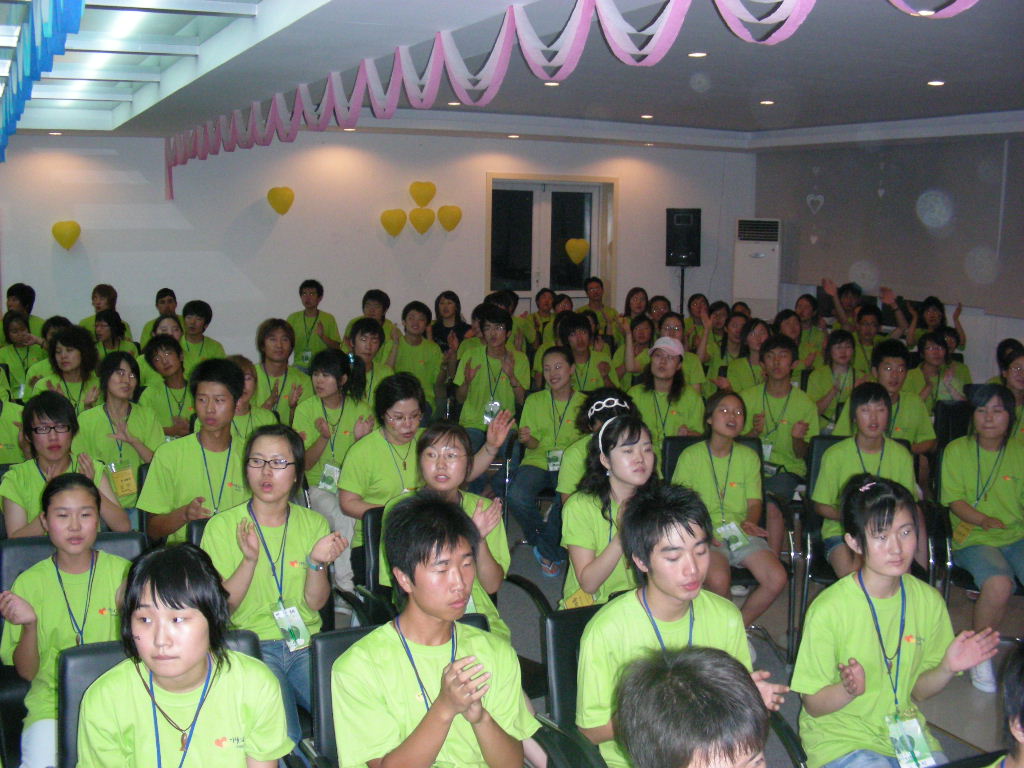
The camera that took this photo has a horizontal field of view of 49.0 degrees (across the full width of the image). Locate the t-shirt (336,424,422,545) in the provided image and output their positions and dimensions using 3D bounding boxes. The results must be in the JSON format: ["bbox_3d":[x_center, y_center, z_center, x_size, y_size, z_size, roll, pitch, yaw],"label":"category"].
[{"bbox_3d":[-0.445,0.373,4.050,0.430,0.450,0.270,-4,10,-30],"label":"t-shirt"}]

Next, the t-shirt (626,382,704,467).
[{"bbox_3d":[0.764,0.240,5.635,0.390,0.460,0.240,2,9,4],"label":"t-shirt"}]

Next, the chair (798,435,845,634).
[{"bbox_3d":[1.557,0.741,5.065,0.540,0.910,0.570,2,9,3],"label":"chair"}]

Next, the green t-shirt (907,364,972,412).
[{"bbox_3d":[2.656,0.115,7.000,0.430,0.480,0.270,1,9,-2],"label":"green t-shirt"}]

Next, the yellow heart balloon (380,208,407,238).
[{"bbox_3d":[-1.120,-1.529,10.640,0.255,0.270,0.150,-3,10,-25],"label":"yellow heart balloon"}]

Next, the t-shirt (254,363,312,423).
[{"bbox_3d":[-1.207,0.146,5.887,0.410,0.490,0.250,0,9,-10],"label":"t-shirt"}]

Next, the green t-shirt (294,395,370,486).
[{"bbox_3d":[-0.804,0.287,5.035,0.390,0.460,0.250,0,9,-7],"label":"green t-shirt"}]

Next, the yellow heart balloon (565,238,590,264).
[{"bbox_3d":[0.678,-1.373,11.649,0.250,0.265,0.150,-3,10,-25],"label":"yellow heart balloon"}]

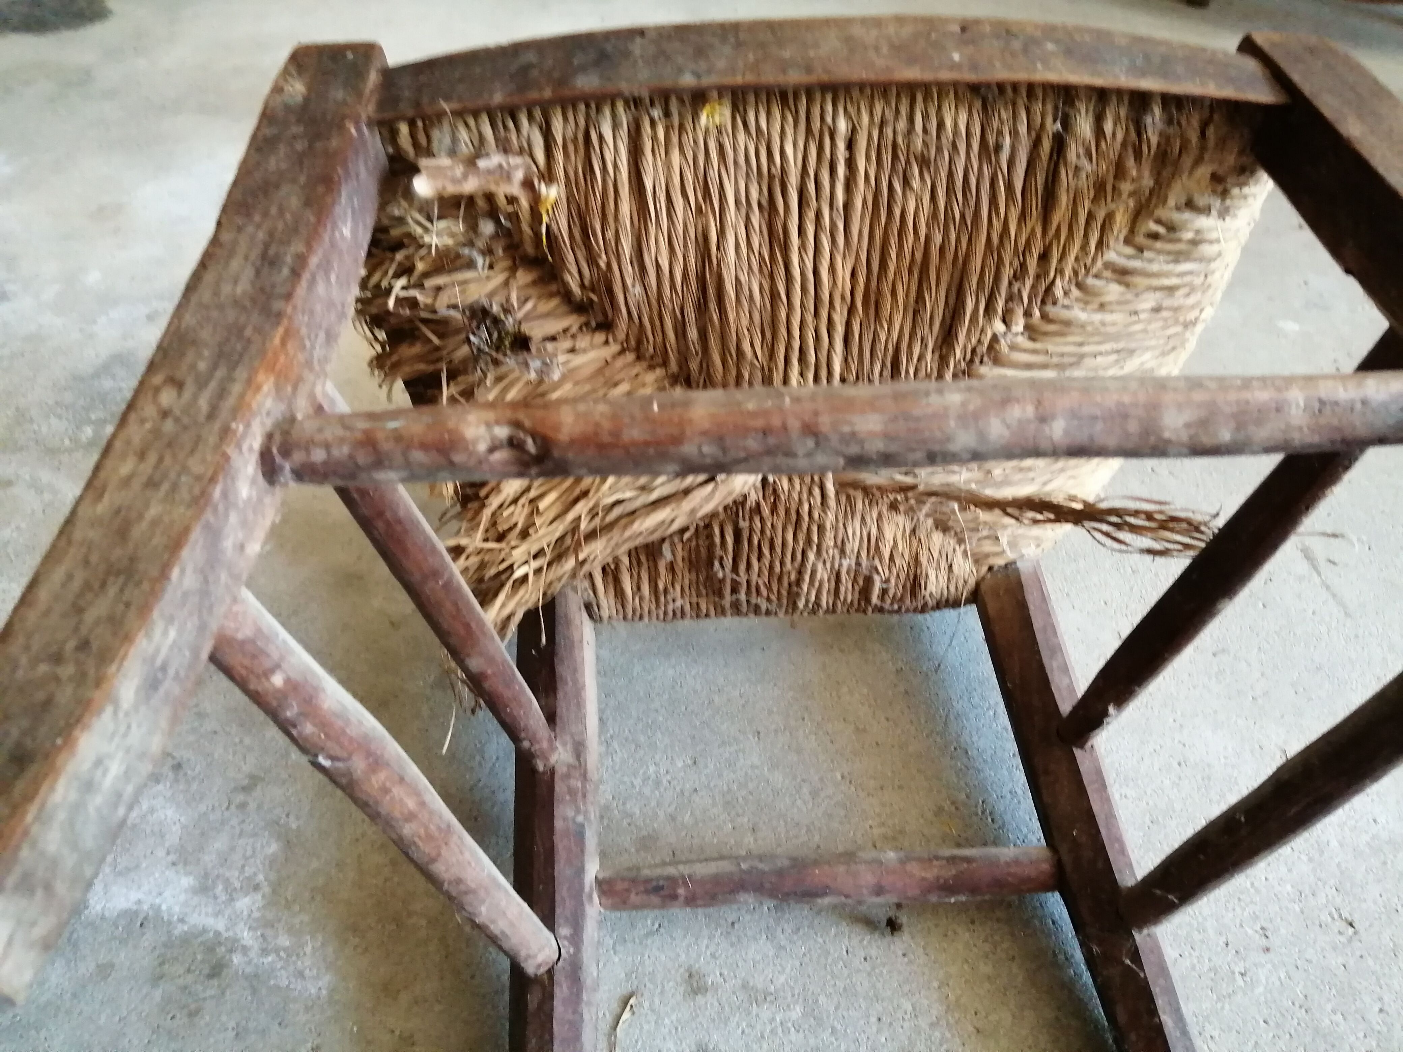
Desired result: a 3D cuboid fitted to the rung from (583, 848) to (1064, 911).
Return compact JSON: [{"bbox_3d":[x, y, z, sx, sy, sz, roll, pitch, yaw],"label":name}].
[{"bbox_3d":[0.064,0.181,0.539,0.245,0.024,0.025,-2,43,-3],"label":"rung"}]

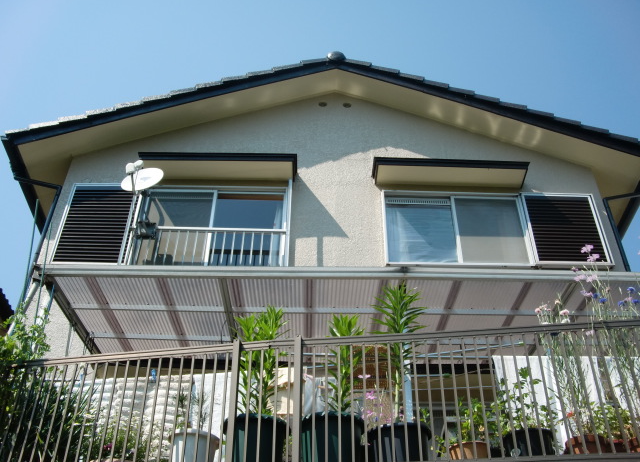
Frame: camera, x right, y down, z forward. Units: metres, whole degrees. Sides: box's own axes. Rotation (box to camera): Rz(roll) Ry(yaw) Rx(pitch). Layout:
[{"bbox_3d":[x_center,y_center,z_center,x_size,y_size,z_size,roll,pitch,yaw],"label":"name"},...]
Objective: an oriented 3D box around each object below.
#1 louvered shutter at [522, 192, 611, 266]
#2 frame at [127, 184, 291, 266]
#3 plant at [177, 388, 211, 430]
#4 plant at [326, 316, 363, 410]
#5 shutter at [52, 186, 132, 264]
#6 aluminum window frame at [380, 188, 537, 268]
[{"bbox_3d":[2.805,-0.024,7.999,0.847,1.044,0.100,1,-38,-1],"label":"louvered shutter"},{"bbox_3d":[-1.225,-0.089,7.975,1.762,1.201,0.150,1,-38,-1],"label":"frame"},{"bbox_3d":[-0.741,1.029,4.083,0.208,0.259,0.160,1,-38,-1],"label":"plant"},{"bbox_3d":[0.154,0.769,4.171,0.255,0.654,0.255,1,-38,-1],"label":"plant"},{"bbox_3d":[-2.526,-0.080,7.910,0.720,1.116,0.080,1,-38,-1],"label":"shutter"},{"bbox_3d":[1.563,-0.033,8.026,1.651,1.078,0.120,1,-38,-1],"label":"aluminum window frame"}]

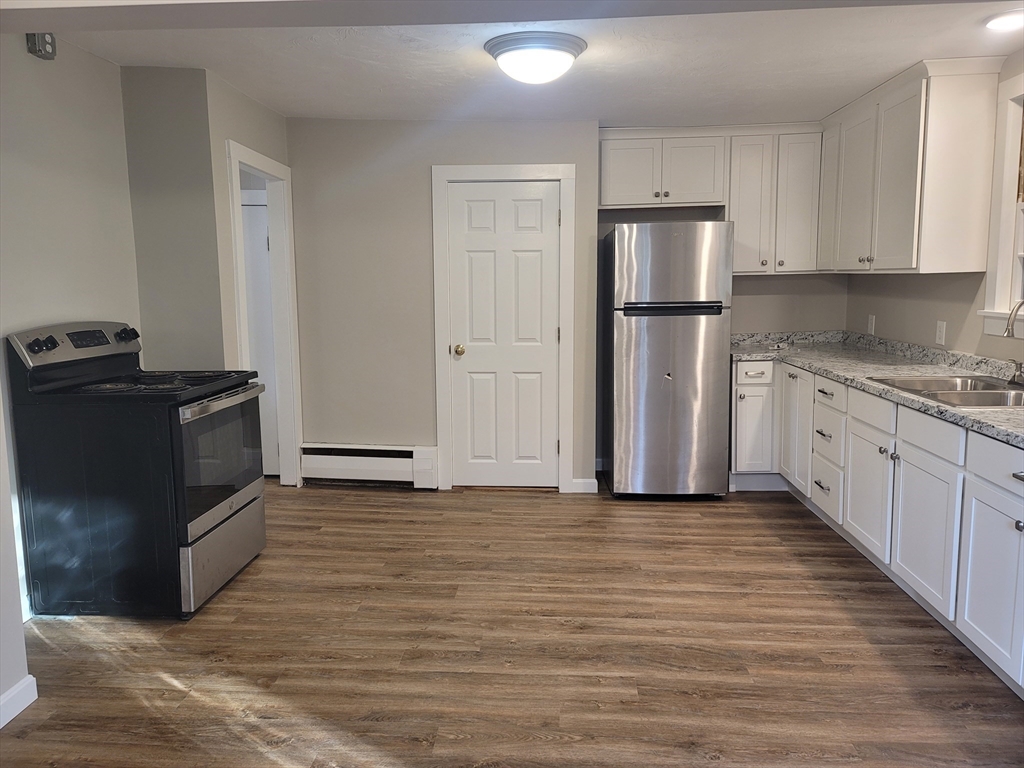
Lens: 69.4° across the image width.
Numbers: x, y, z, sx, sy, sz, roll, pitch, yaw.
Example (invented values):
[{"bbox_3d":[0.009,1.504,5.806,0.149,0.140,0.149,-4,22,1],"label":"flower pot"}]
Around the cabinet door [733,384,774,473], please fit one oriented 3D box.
[{"bbox_3d":[1.532,0.289,4.698,0.231,0.545,0.028,0,8,4],"label":"cabinet door"}]

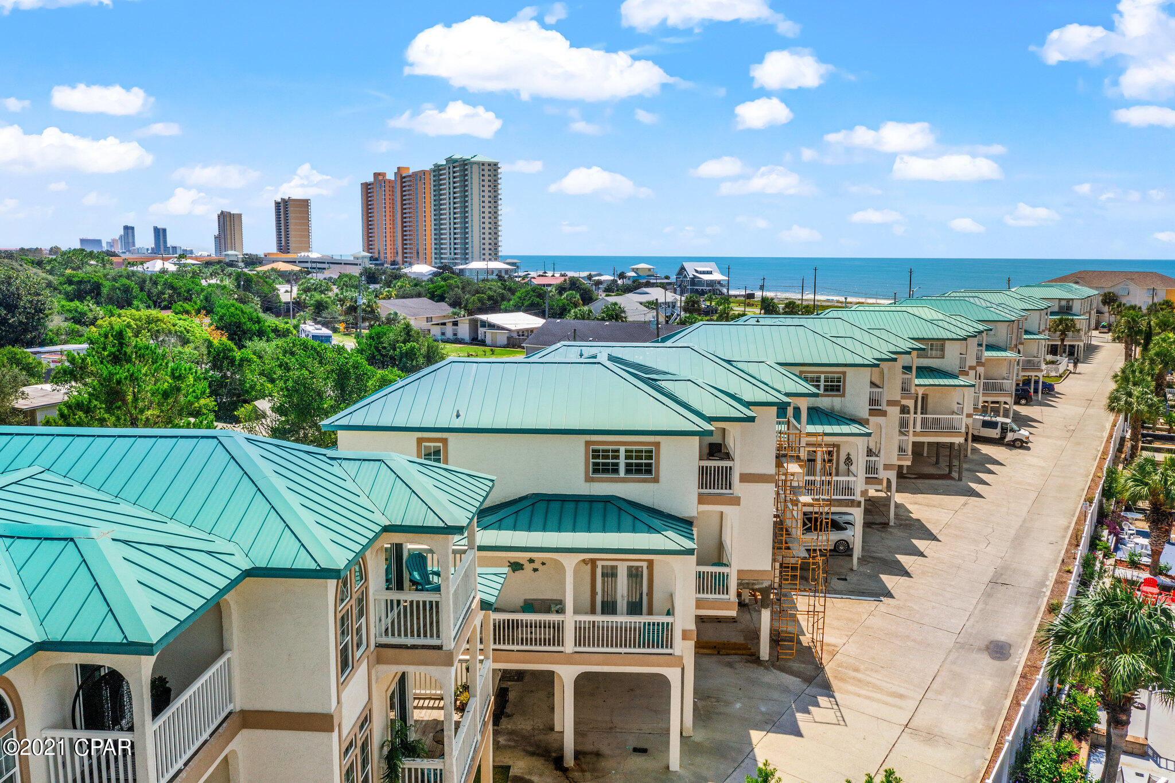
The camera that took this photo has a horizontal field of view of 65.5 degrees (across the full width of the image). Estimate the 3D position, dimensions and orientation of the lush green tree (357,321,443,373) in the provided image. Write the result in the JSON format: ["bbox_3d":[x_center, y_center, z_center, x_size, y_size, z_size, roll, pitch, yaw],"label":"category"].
[{"bbox_3d":[-19.356,-3.705,94.515,8.976,6.939,8.527,0,9,0],"label":"lush green tree"}]

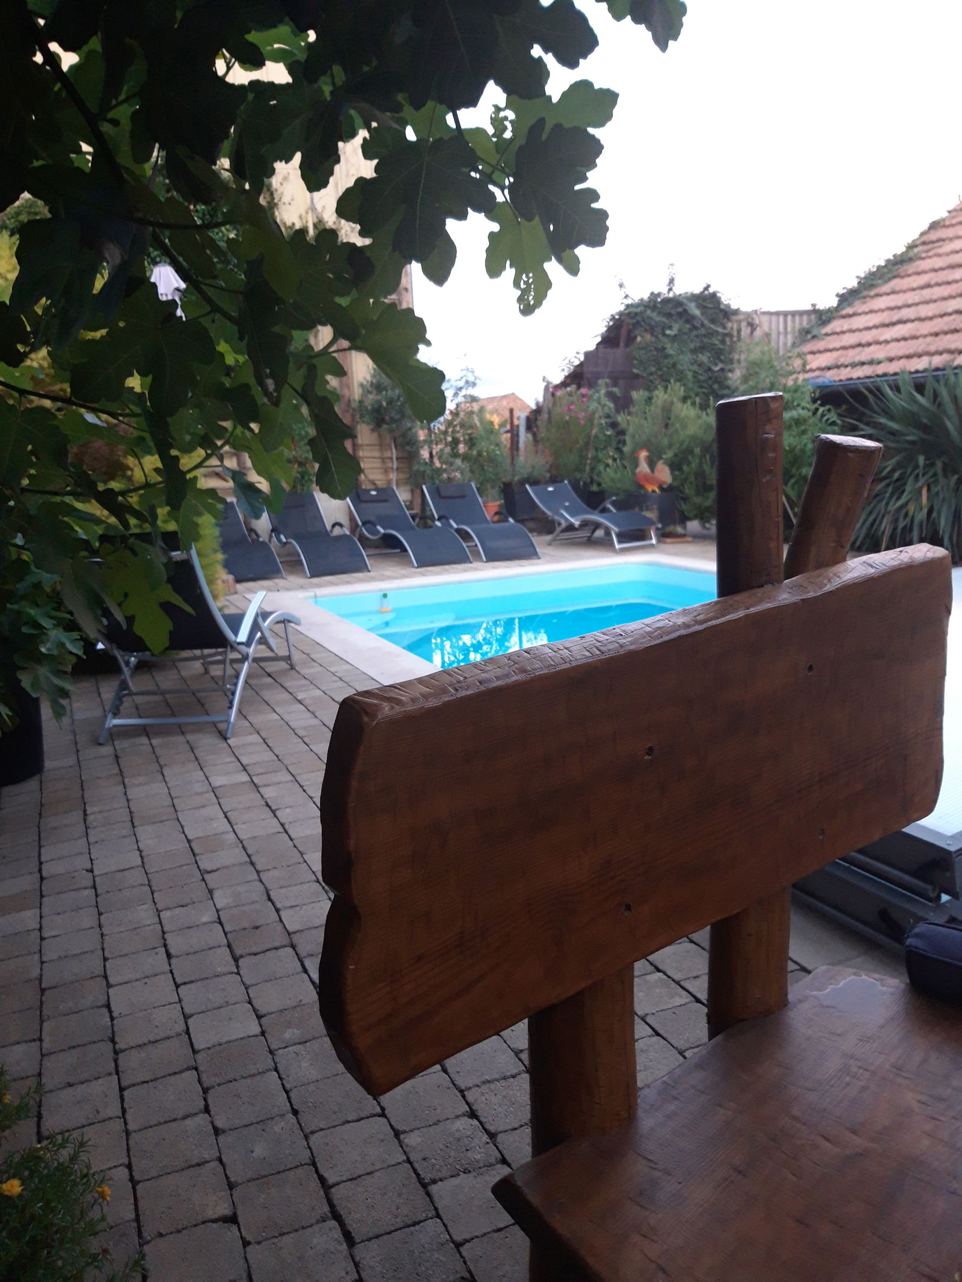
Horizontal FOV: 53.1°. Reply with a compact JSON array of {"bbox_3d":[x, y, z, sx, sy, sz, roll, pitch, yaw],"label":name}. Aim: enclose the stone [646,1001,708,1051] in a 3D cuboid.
[{"bbox_3d":[0.424,0.805,1.957,0.135,0.050,0.124,-6,12,-23],"label":"stone"}]

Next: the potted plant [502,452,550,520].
[{"bbox_3d":[0.653,-2.266,14.100,0.660,0.960,0.620,-7,12,-23],"label":"potted plant"}]

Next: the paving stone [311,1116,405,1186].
[{"bbox_3d":[-0.212,0.928,1.712,0.138,0.060,0.138,-7,12,-23],"label":"paving stone"}]

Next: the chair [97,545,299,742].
[{"bbox_3d":[-1.337,-0.129,4.576,0.598,0.885,1.863,-2,11,1],"label":"chair"}]

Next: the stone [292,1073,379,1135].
[{"bbox_3d":[-0.272,0.905,1.838,0.141,0.060,0.139,-7,12,-23],"label":"stone"}]

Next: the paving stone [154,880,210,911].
[{"bbox_3d":[-0.845,0.751,2.733,0.139,0.060,0.138,-7,12,-23],"label":"paving stone"}]

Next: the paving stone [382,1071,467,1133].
[{"bbox_3d":[-0.104,0.860,1.752,0.135,0.050,0.132,-6,12,-23],"label":"paving stone"}]

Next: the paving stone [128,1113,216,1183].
[{"bbox_3d":[-0.552,0.937,1.740,0.135,0.055,0.132,-7,13,-21],"label":"paving stone"}]

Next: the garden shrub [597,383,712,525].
[{"bbox_3d":[2.383,-2.546,13.053,1.500,1.874,1.300,-6,12,-23],"label":"garden shrub"}]

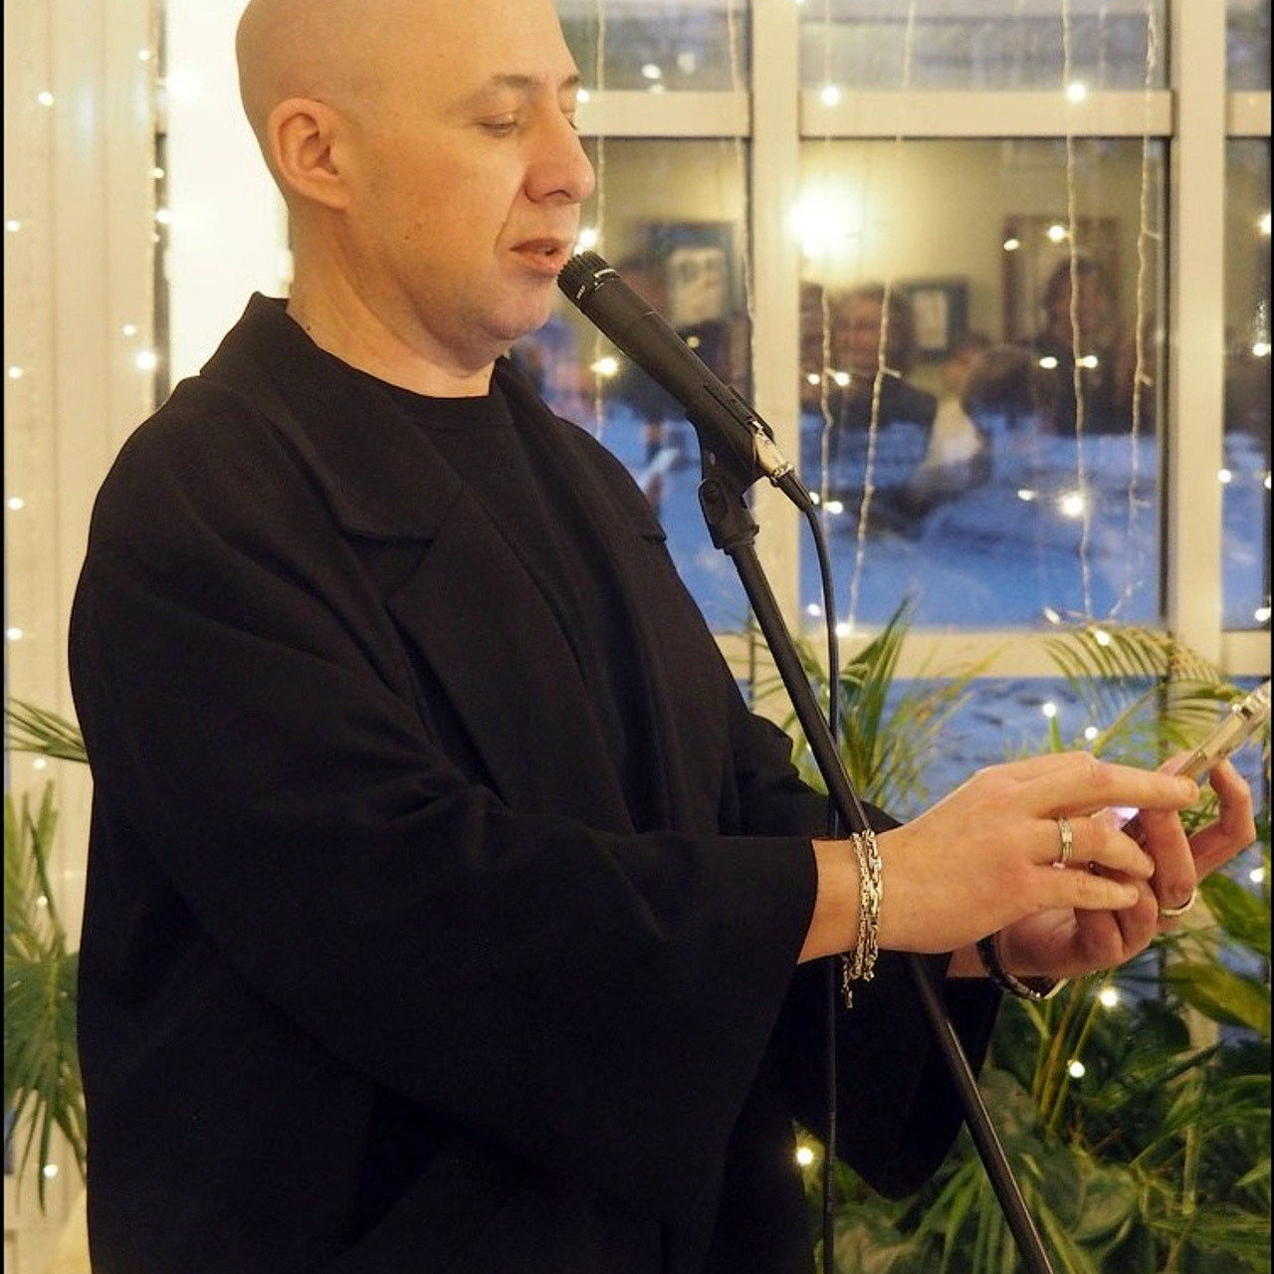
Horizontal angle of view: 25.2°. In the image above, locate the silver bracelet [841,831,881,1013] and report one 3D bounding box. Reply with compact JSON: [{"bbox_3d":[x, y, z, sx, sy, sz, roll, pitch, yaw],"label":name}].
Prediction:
[{"bbox_3d":[0.117,0.148,1.500,0.022,0.090,0.055,0,2,-10],"label":"silver bracelet"}]

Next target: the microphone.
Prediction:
[{"bbox_3d":[0.031,-0.156,1.745,0.212,0.034,0.033,47,18,15],"label":"microphone"}]

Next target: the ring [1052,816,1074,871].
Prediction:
[{"bbox_3d":[0.218,0.106,1.460,0.006,0.025,0.025,8,0,-13],"label":"ring"}]

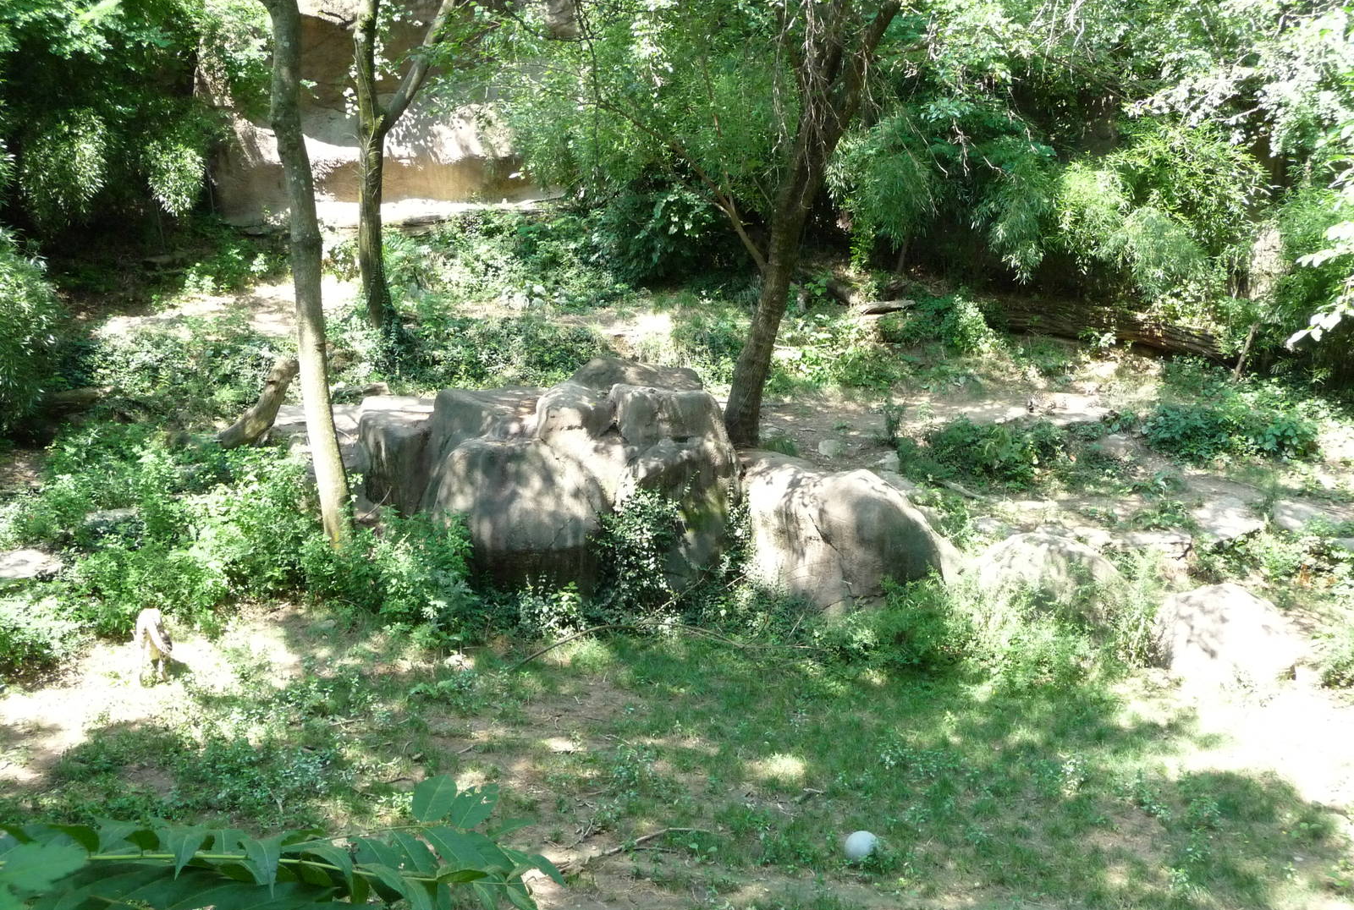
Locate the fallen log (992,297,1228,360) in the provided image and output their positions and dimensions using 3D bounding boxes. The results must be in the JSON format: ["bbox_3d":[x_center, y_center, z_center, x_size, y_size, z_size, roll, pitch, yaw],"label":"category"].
[{"bbox_3d":[6.302,-1.819,24.411,3.451,0.515,0.536,10,16,25],"label":"fallen log"}]

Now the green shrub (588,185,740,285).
[{"bbox_3d":[-0.213,-3.552,27.089,2.318,1.442,1.854,0,13,0],"label":"green shrub"}]

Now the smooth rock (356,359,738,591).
[{"bbox_3d":[-1.451,0.227,19.467,4.068,2.318,2.678,0,13,0],"label":"smooth rock"}]

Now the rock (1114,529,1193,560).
[{"bbox_3d":[5.247,0.985,18.540,0.845,0.247,0.567,0,13,0],"label":"rock"}]

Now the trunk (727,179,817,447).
[{"bbox_3d":[1.085,-1.681,19.724,0.597,3.244,0.515,9,13,-2],"label":"trunk"}]

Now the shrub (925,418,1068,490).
[{"bbox_3d":[3.763,-0.019,19.879,1.545,0.618,1.133,0,13,0],"label":"shrub"}]

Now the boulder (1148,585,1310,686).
[{"bbox_3d":[5.540,1.790,16.892,1.360,0.824,1.133,0,13,0],"label":"boulder"}]

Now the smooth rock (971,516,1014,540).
[{"bbox_3d":[3.552,0.828,18.952,0.474,0.185,0.412,0,13,0],"label":"smooth rock"}]

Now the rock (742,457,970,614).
[{"bbox_3d":[1.985,0.900,18.952,2.318,1.494,1.751,0,13,0],"label":"rock"}]

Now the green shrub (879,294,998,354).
[{"bbox_3d":[3.800,-1.896,24.411,1.596,0.670,1.133,0,13,0],"label":"green shrub"}]

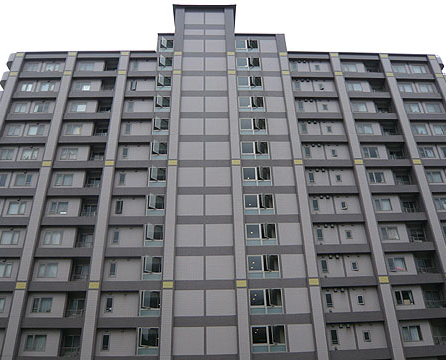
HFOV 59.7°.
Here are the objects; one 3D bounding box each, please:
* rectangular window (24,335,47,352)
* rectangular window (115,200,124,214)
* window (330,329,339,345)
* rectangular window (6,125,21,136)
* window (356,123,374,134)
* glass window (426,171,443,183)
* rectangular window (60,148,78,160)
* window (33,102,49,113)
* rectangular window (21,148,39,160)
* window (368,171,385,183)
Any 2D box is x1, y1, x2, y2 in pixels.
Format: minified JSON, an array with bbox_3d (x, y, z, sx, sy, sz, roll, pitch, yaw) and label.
[{"bbox_3d":[-14.492,12.620,30.054,1.600,1.260,0.150,0,-29,-2],"label":"rectangular window"},{"bbox_3d":[-9.649,2.556,36.221,0.700,1.400,0.150,0,-28,-2],"label":"rectangular window"},{"bbox_3d":[8.877,12.496,30.917,0.520,1.170,0.150,0,-29,-2],"label":"window"},{"bbox_3d":[-22.150,-5.251,40.981,1.530,1.330,0.150,0,-28,-2],"label":"rectangular window"},{"bbox_3d":[14.840,-5.281,40.395,1.580,1.340,0.130,0,-28,-2],"label":"window"},{"bbox_3d":[20.932,-0.301,38.385,1.600,1.260,0.150,0,-29,-2],"label":"glass window"},{"bbox_3d":[-14.923,-2.512,37.803,1.580,1.340,0.130,0,-28,-2],"label":"rectangular window"},{"bbox_3d":[-19.832,-7.938,42.516,1.550,1.270,0.150,0,-28,-2],"label":"window"},{"bbox_3d":[-19.258,-2.581,38.832,1.760,1.400,0.150,0,-28,-2],"label":"rectangular window"},{"bbox_3d":[15.687,-0.270,39.624,1.560,1.270,0.150,0,-28,-2],"label":"window"}]

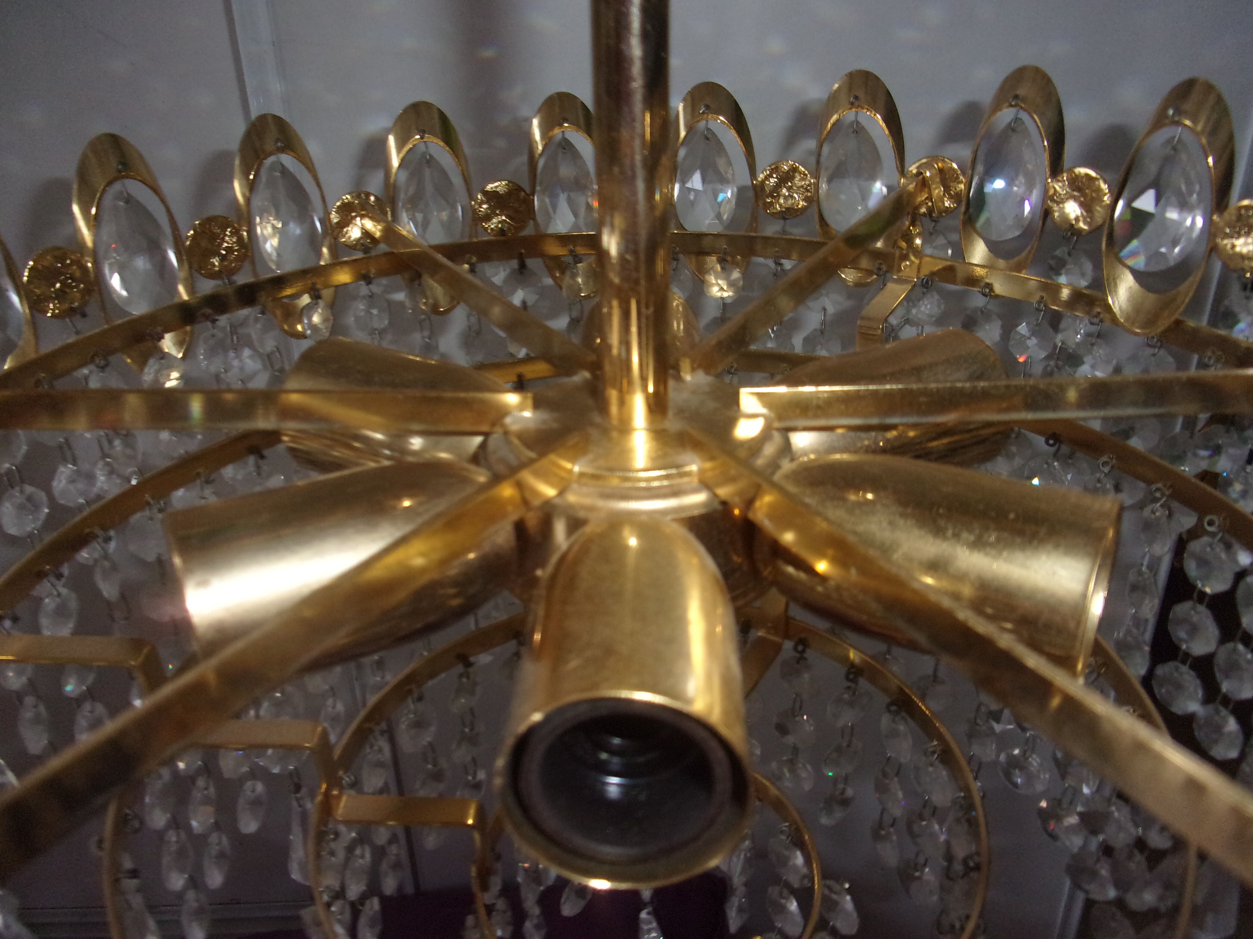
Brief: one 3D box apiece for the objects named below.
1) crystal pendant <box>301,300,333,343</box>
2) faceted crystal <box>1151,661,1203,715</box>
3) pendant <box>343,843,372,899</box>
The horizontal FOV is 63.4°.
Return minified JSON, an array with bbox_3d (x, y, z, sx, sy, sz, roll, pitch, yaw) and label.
[{"bbox_3d":[-0.133,-0.064,0.437,0.018,0.019,0.008,-21,32,-32],"label":"crystal pendant"},{"bbox_3d":[0.139,0.055,0.255,0.007,0.014,0.014,-10,29,-14],"label":"faceted crystal"},{"bbox_3d":[-0.070,0.104,0.263,0.007,0.014,0.014,1,28,6],"label":"pendant"}]

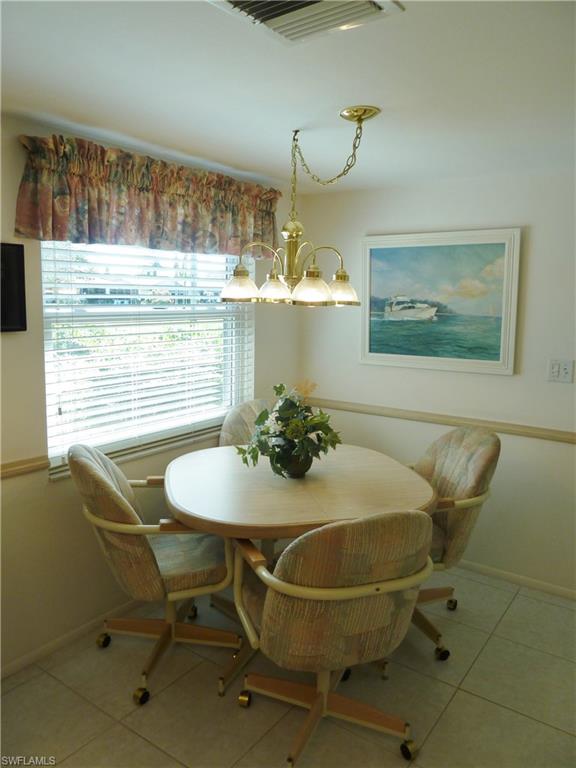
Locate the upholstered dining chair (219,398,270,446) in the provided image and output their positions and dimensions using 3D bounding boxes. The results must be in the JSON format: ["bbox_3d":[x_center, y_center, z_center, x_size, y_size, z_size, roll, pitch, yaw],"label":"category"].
[{"bbox_3d":[-0.079,0.592,2.947,0.590,0.920,0.630,-1,9,-11],"label":"upholstered dining chair"}]

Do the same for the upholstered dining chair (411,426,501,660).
[{"bbox_3d":[0.583,0.661,2.523,0.640,0.920,0.590,-2,9,-17],"label":"upholstered dining chair"}]

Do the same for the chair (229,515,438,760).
[{"bbox_3d":[0.150,0.766,1.818,0.580,0.920,0.630,-3,9,-20],"label":"chair"}]

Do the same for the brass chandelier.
[{"bbox_3d":[0.028,-0.652,2.183,0.600,0.671,0.620,0,9,0],"label":"brass chandelier"}]

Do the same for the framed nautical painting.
[{"bbox_3d":[0.794,-0.443,3.009,0.863,0.726,0.040,7,11,35],"label":"framed nautical painting"}]

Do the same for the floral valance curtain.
[{"bbox_3d":[-0.517,-0.809,2.596,0.176,0.371,1.402,7,11,35],"label":"floral valance curtain"}]

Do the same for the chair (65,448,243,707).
[{"bbox_3d":[-0.529,0.693,2.270,0.650,0.920,0.590,-1,9,-8],"label":"chair"}]

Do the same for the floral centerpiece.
[{"bbox_3d":[0.014,0.197,2.344,0.410,0.370,0.370,0,9,0],"label":"floral centerpiece"}]

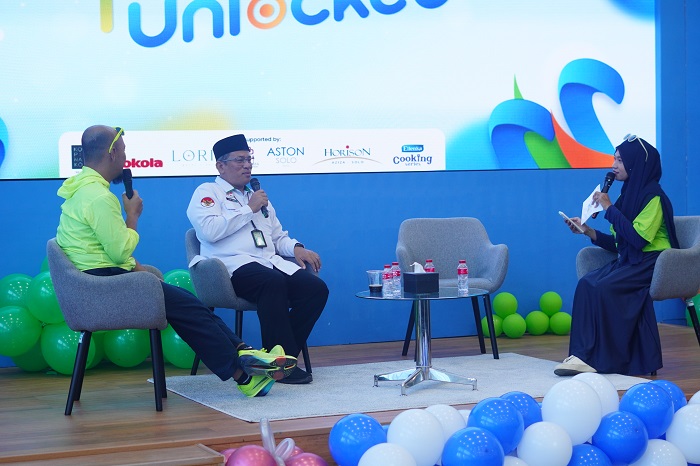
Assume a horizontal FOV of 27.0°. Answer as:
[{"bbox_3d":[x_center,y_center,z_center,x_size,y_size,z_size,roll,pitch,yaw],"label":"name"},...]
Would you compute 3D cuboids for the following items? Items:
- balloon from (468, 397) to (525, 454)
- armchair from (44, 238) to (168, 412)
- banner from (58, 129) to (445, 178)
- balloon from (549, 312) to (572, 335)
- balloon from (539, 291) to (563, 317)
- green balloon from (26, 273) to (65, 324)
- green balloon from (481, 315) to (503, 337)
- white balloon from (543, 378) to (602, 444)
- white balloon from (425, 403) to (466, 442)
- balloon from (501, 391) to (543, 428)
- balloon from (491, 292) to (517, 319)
[{"bbox_3d":[0.634,0.841,6.330,0.245,0.250,0.245,-1,3,0],"label":"balloon"},{"bbox_3d":[-1.099,0.407,6.736,0.580,0.785,0.620,-1,2,-5],"label":"armchair"},{"bbox_3d":[-0.545,-0.497,8.967,2.490,0.265,0.030,-2,3,-22],"label":"banner"},{"bbox_3d":[1.359,0.584,9.360,0.151,0.151,0.151,-1,2,0],"label":"balloon"},{"bbox_3d":[1.322,0.463,9.580,0.148,0.160,0.148,-1,3,0],"label":"balloon"},{"bbox_3d":[-1.621,0.353,7.950,0.270,0.284,0.270,-1,2,0],"label":"green balloon"},{"bbox_3d":[0.928,0.609,9.500,0.145,0.150,0.145,-1,3,0],"label":"green balloon"},{"bbox_3d":[0.923,0.741,6.050,0.247,0.274,0.247,-1,2,0],"label":"white balloon"},{"bbox_3d":[0.377,0.831,6.100,0.226,0.234,0.226,-1,2,0],"label":"white balloon"},{"bbox_3d":[0.744,0.823,6.500,0.233,0.240,0.233,-1,3,0],"label":"balloon"},{"bbox_3d":[0.988,0.460,9.250,0.156,0.168,0.156,-1,2,0],"label":"balloon"}]

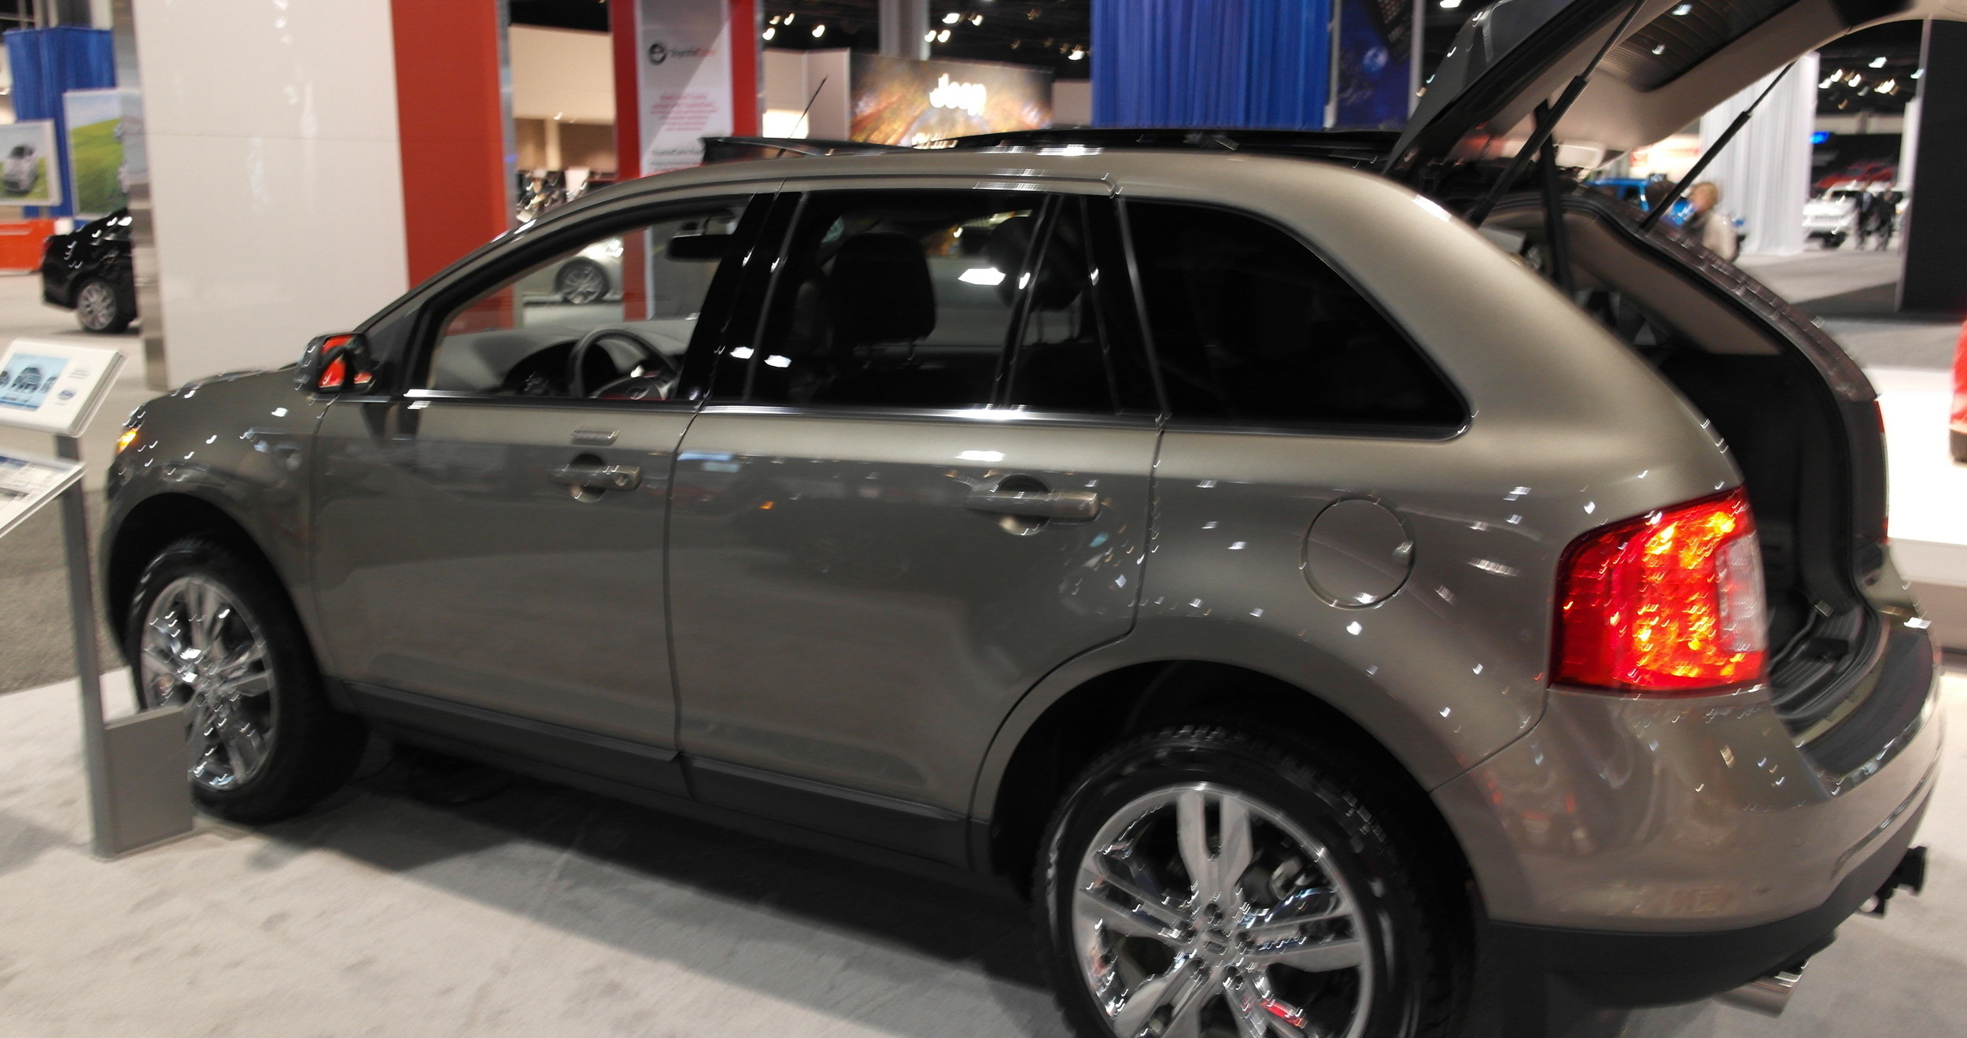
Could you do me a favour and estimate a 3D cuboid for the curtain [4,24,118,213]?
[{"bbox_3d":[-20.077,-8.250,37.413,2.400,5.399,2.400,8,13,35],"label":"curtain"}]

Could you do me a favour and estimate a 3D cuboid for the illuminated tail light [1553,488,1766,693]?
[{"bbox_3d":[0.983,0.100,2.348,0.255,0.290,0.205,7,13,32],"label":"illuminated tail light"}]

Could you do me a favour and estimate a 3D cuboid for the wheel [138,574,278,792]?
[{"bbox_3d":[-1.938,0.408,4.292,0.545,0.545,0.190,7,13,32],"label":"wheel"}]

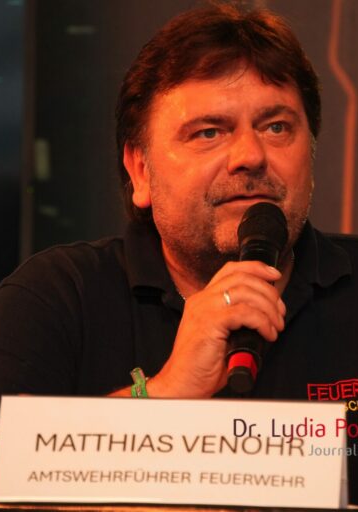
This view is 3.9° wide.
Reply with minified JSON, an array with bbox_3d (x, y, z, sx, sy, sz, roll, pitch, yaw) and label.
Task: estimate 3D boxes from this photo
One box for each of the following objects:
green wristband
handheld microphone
[{"bbox_3d":[-0.033,0.140,4.700,0.018,0.068,0.060,-13,0,6],"label":"green wristband"},{"bbox_3d":[0.067,0.036,4.750,0.049,0.049,0.258,8,37,0],"label":"handheld microphone"}]

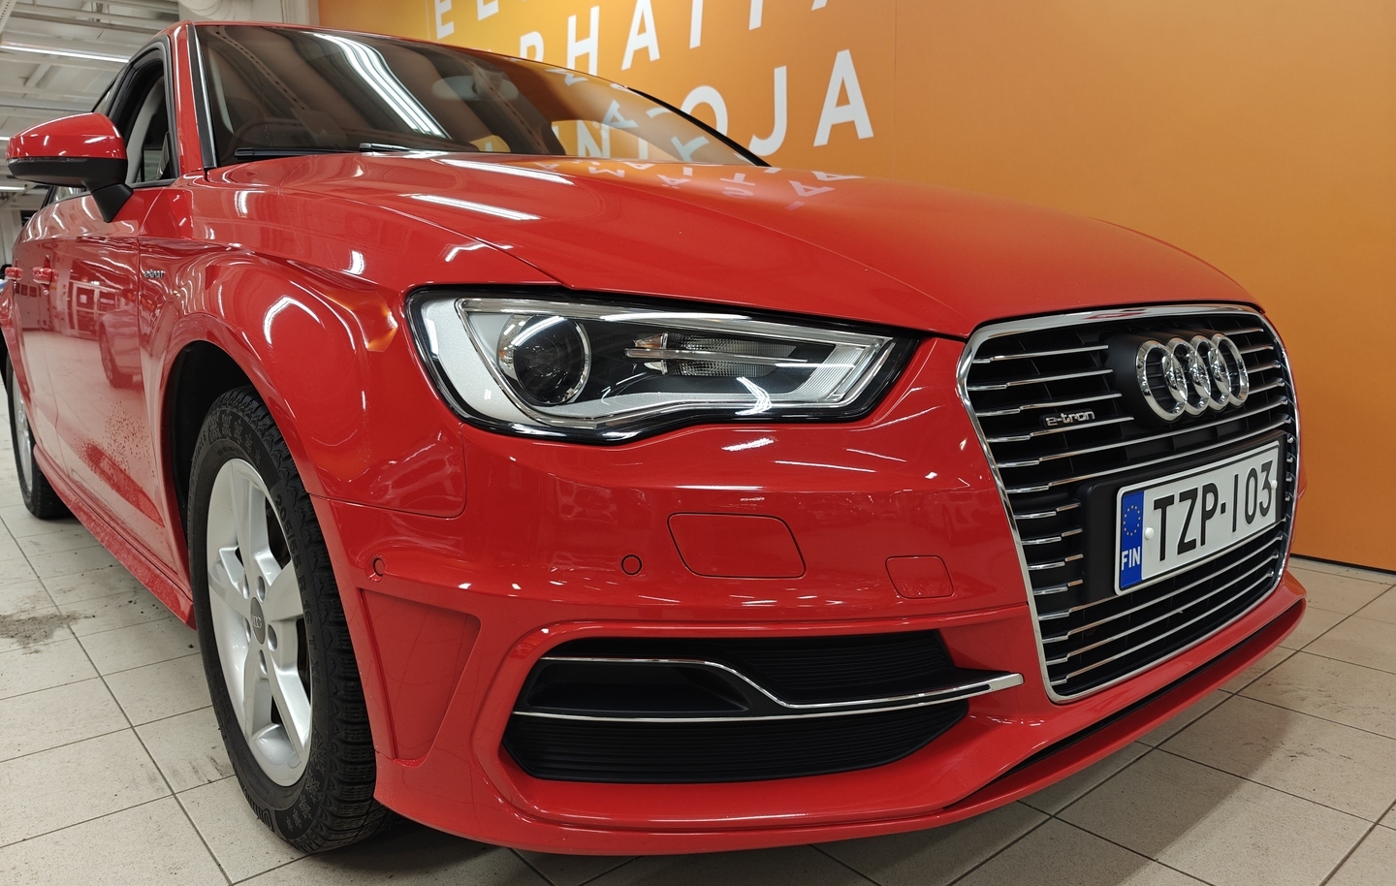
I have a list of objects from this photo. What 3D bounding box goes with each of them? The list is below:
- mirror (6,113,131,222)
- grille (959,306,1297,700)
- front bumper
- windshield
[{"bbox_3d":[-1.141,-0.502,1.702,0.210,0.205,0.170,-8,11,-40],"label":"mirror"},{"bbox_3d":[0.583,0.041,1.157,0.810,0.420,0.130,-8,11,-40],"label":"grille"},{"bbox_3d":[0.444,0.088,1.322,1.770,0.530,0.600,-8,11,-40],"label":"front bumper"},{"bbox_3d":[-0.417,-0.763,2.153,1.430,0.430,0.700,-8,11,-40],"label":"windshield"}]

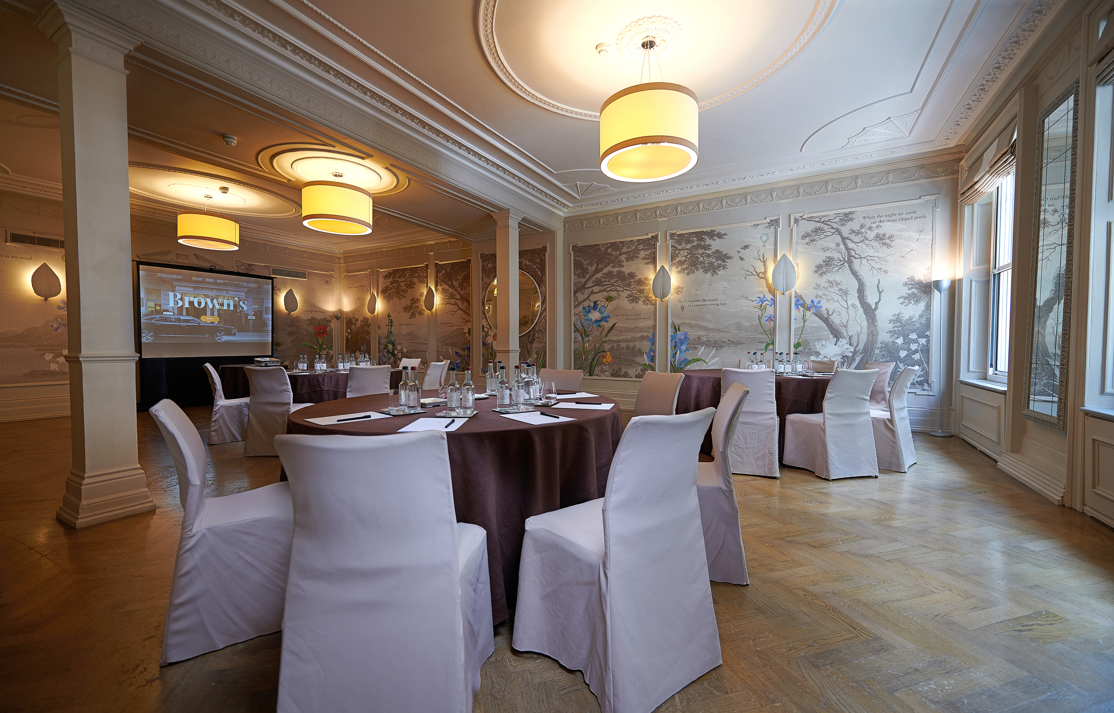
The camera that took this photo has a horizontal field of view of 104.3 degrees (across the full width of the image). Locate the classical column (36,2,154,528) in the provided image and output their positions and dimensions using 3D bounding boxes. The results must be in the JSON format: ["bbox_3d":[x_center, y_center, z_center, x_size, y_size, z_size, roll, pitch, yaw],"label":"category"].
[{"bbox_3d":[-2.871,-0.505,2.722,0.345,3.020,0.365,1,2,29],"label":"classical column"}]

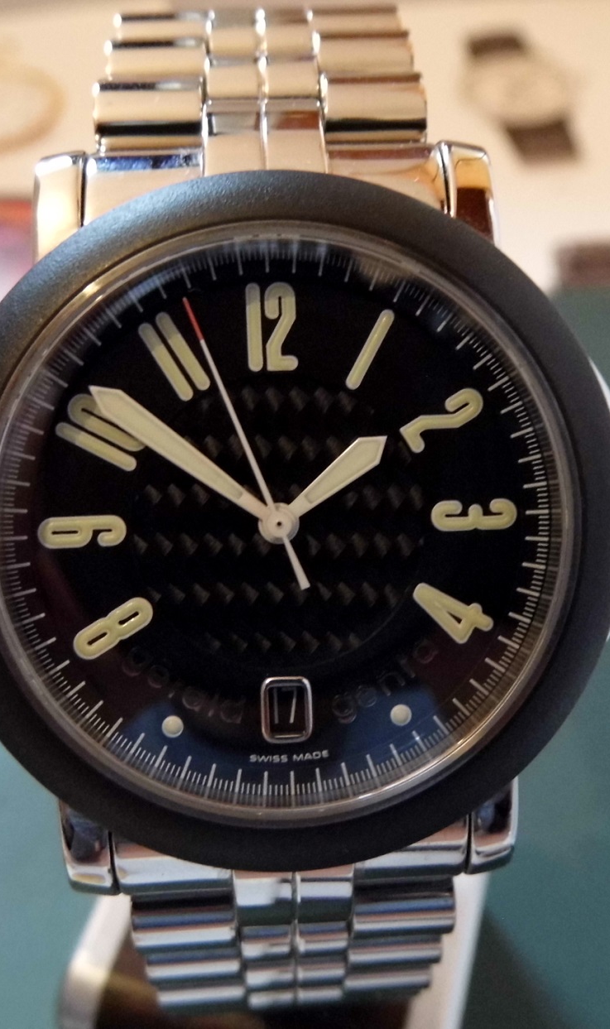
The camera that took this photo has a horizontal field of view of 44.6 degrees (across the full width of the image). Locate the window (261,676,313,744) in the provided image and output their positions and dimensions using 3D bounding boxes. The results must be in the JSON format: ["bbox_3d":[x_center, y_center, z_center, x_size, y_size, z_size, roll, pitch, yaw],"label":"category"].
[{"bbox_3d":[-0.001,0.011,0.042,0.003,0.001,0.004,-3,92,-2],"label":"window"}]

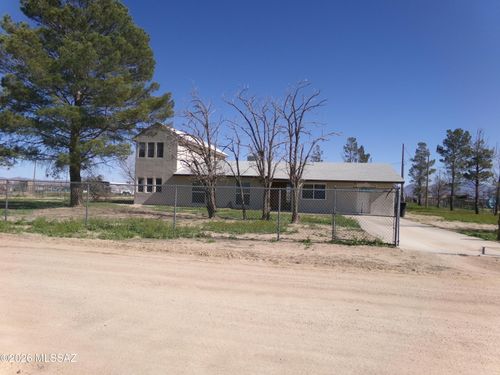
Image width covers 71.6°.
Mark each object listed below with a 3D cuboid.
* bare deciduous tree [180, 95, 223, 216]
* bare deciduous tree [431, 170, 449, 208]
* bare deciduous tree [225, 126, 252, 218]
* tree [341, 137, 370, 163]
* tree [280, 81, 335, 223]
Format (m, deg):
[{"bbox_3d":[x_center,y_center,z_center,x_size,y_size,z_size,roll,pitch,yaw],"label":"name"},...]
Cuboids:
[{"bbox_3d":[-2.378,-1.569,17.000,2.300,6.180,2.230,1,-1,0],"label":"bare deciduous tree"},{"bbox_3d":[22.410,0.237,41.000,2.100,4.490,2.040,1,-1,0],"label":"bare deciduous tree"},{"bbox_3d":[-0.617,-0.715,17.100,1.250,4.590,1.210,1,-1,0],"label":"bare deciduous tree"},{"bbox_3d":[14.130,-2.222,46.000,3.800,9.090,3.690,1,-1,0],"label":"tree"},{"bbox_3d":[2.710,-1.670,16.200,2.500,6.660,2.420,1,-1,0],"label":"tree"}]

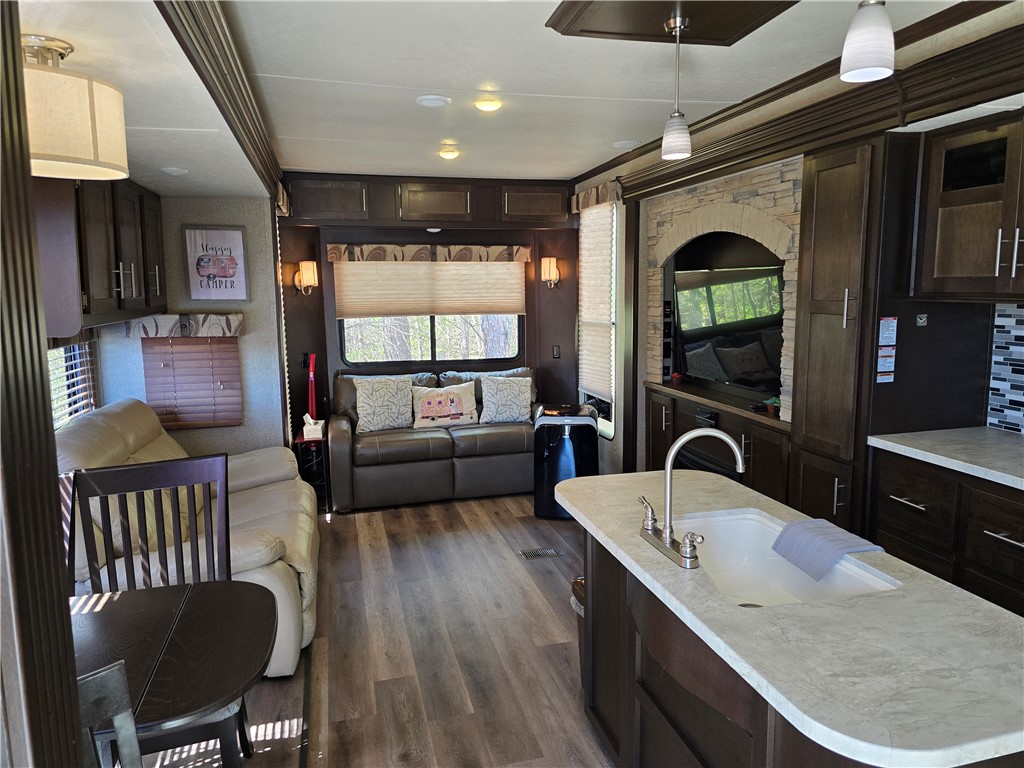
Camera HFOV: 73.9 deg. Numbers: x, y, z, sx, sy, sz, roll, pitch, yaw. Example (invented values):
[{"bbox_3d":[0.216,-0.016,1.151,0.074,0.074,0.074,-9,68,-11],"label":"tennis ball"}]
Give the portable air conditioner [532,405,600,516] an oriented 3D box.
[{"bbox_3d":[0.402,0.557,4.881,0.430,0.740,0.360,0,8,6],"label":"portable air conditioner"}]

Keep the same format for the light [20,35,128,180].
[{"bbox_3d":[-1.074,-0.639,1.574,0.308,0.284,0.308,-3,8,-15],"label":"light"}]

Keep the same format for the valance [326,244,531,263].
[{"bbox_3d":[-0.670,-1.099,5.731,1.715,0.145,0.100,-2,8,-15],"label":"valance"}]

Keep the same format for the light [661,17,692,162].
[{"bbox_3d":[0.543,-0.969,2.258,0.100,0.445,0.100,-2,8,-15],"label":"light"}]

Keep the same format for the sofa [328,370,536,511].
[{"bbox_3d":[-0.548,0.379,5.487,1.770,0.900,0.920,-2,8,-15],"label":"sofa"}]

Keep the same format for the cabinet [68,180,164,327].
[{"bbox_3d":[-2.073,-0.667,3.317,0.373,0.718,1.500,-3,8,-15],"label":"cabinet"}]

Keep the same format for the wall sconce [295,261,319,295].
[{"bbox_3d":[-1.592,-0.823,5.256,0.165,0.270,0.150,4,9,30],"label":"wall sconce"}]

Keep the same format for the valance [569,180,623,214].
[{"bbox_3d":[0.629,-1.398,5.170,0.087,0.140,0.790,-3,8,-15],"label":"valance"}]

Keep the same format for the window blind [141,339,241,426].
[{"bbox_3d":[-1.958,-0.015,4.191,0.523,0.593,0.050,-3,8,-15],"label":"window blind"}]

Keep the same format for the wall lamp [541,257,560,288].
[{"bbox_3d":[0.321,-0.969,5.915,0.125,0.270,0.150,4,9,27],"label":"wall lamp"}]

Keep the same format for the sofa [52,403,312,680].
[{"bbox_3d":[-1.512,0.631,3.355,1.060,1.000,1.600,-2,8,-15],"label":"sofa"}]

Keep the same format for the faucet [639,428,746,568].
[{"bbox_3d":[0.499,0.273,1.802,0.268,0.326,0.265,-3,8,-15],"label":"faucet"}]

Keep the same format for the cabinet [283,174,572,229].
[{"bbox_3d":[-0.636,-1.486,5.614,2.380,0.409,0.300,-2,8,-15],"label":"cabinet"}]

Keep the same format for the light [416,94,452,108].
[{"bbox_3d":[-0.375,-1.352,3.274,0.172,0.030,0.172,-2,8,-15],"label":"light"}]

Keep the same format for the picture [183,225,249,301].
[{"bbox_3d":[-1.726,-0.705,3.970,0.330,0.438,0.025,-2,8,-15],"label":"picture"}]

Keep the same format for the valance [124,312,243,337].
[{"bbox_3d":[-1.967,-0.355,4.125,0.657,0.143,0.090,-3,8,-15],"label":"valance"}]

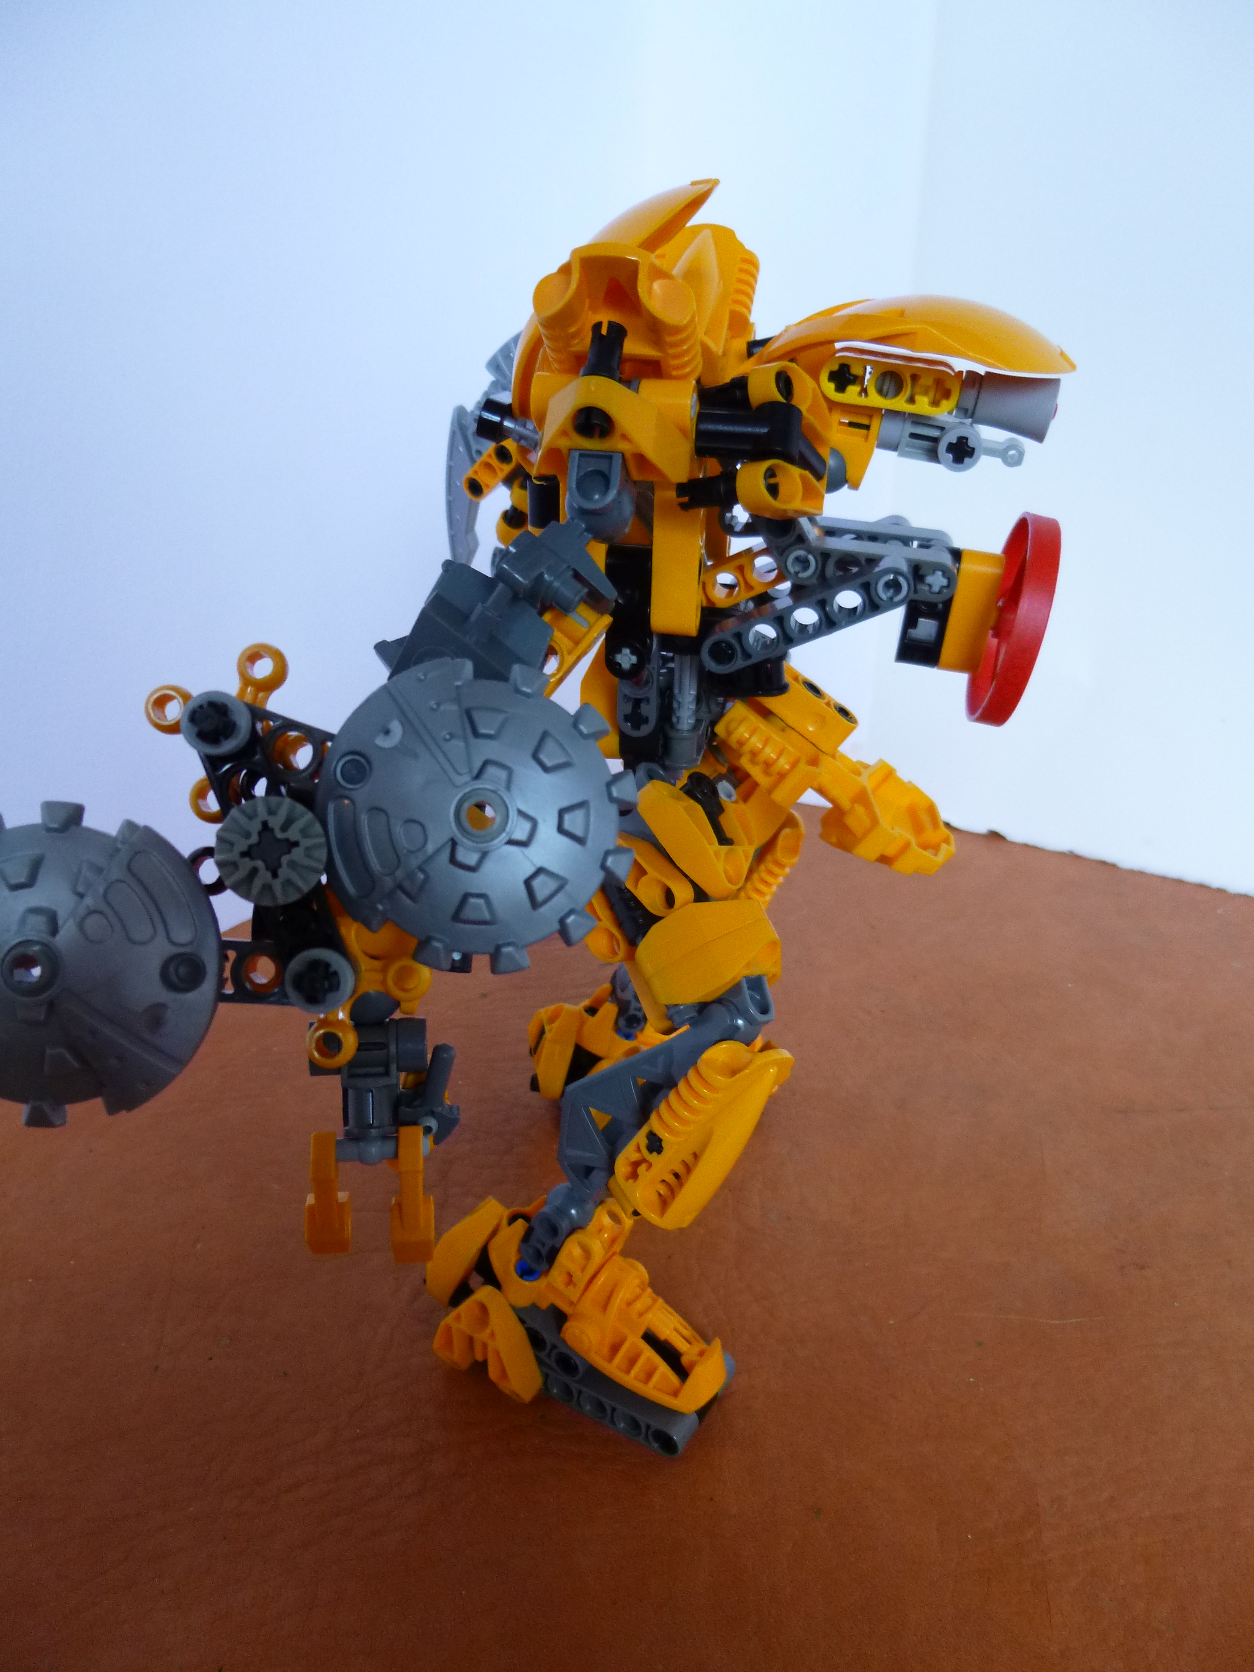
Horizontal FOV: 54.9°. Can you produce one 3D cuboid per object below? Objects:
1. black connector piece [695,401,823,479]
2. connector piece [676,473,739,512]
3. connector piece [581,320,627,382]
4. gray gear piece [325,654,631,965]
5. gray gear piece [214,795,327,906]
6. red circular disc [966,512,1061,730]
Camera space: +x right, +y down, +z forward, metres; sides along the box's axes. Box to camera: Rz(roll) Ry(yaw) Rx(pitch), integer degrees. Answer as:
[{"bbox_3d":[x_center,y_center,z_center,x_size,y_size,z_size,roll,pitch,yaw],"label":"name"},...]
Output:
[{"bbox_3d":[0.019,-0.057,0.172,0.018,0.009,0.009,10,28,21],"label":"black connector piece"},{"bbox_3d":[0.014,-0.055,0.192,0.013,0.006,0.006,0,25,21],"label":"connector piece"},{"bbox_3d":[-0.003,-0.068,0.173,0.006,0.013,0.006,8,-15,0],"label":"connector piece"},{"bbox_3d":[-0.018,-0.002,0.144,0.039,0.039,0.011,-6,1,-11],"label":"gray gear piece"},{"bbox_3d":[-0.041,0.002,0.138,0.013,0.013,0.005,-8,2,-16],"label":"gray gear piece"},{"bbox_3d":[0.073,-0.040,0.228,0.006,0.039,0.039,13,28,5],"label":"red circular disc"}]

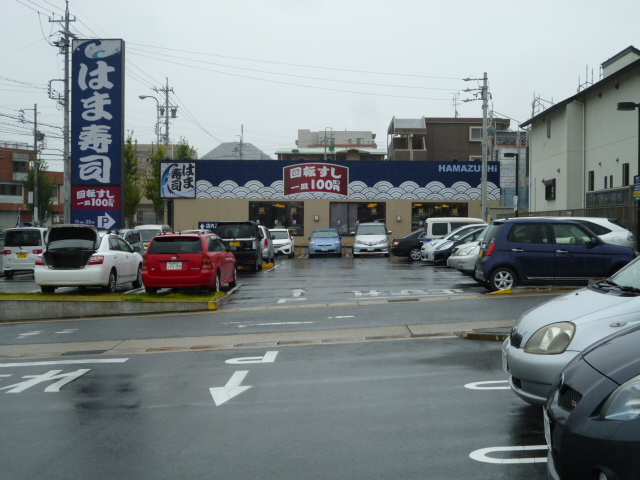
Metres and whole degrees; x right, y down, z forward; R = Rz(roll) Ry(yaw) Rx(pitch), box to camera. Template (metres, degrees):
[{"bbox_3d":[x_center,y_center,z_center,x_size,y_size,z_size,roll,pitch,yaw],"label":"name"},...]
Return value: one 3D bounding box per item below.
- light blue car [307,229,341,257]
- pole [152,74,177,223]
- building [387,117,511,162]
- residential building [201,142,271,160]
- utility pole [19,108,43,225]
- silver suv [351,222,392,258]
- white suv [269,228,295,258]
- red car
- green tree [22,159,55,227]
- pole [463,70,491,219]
[{"bbox_3d":[0.320,0.185,48.900,1.750,1.500,4.450,0,1,1],"label":"light blue car"},{"bbox_3d":[-11.662,-5.783,70.000,1.600,12.890,0.800,0,1,-1],"label":"pole"},{"bbox_3d":[12.200,-5.549,92.000,11.200,11.950,12.000,0,1,-2],"label":"building"},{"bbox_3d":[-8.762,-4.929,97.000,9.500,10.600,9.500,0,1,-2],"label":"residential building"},{"bbox_3d":[-23.637,-5.270,76.000,1.700,11.740,0.700,0,1,-1],"label":"utility pole"},{"bbox_3d":[2.600,-0.010,48.300,1.800,1.760,4.750,0,1,1],"label":"silver suv"},{"bbox_3d":[-2.150,0.190,49.200,1.720,1.540,4.100,0,1,2],"label":"white suv"},{"bbox_3d":[-3.180,0.540,23.050,1.700,1.490,4.400,0,1,2],"label":"red car"},{"bbox_3d":[-23.668,-3.150,78.000,2.900,7.450,2.900,0,1,0],"label":"green tree"},{"bbox_3d":[7.982,-3.802,47.000,1.350,9.430,0.500,0,1,-1],"label":"pole"}]

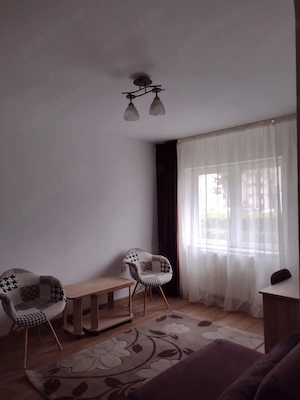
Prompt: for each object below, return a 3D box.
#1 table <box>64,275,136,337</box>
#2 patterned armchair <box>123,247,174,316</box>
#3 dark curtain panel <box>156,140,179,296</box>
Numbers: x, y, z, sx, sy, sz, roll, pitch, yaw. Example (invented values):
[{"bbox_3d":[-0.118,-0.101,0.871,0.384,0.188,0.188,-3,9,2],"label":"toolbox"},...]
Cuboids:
[{"bbox_3d":[-0.710,1.305,3.798,0.540,0.505,0.990,-2,-2,42],"label":"table"},{"bbox_3d":[-0.055,1.155,4.560,0.630,0.830,0.610,1,-2,-38],"label":"patterned armchair"},{"bbox_3d":[0.290,0.316,5.281,0.400,2.530,0.140,-2,-2,42],"label":"dark curtain panel"}]

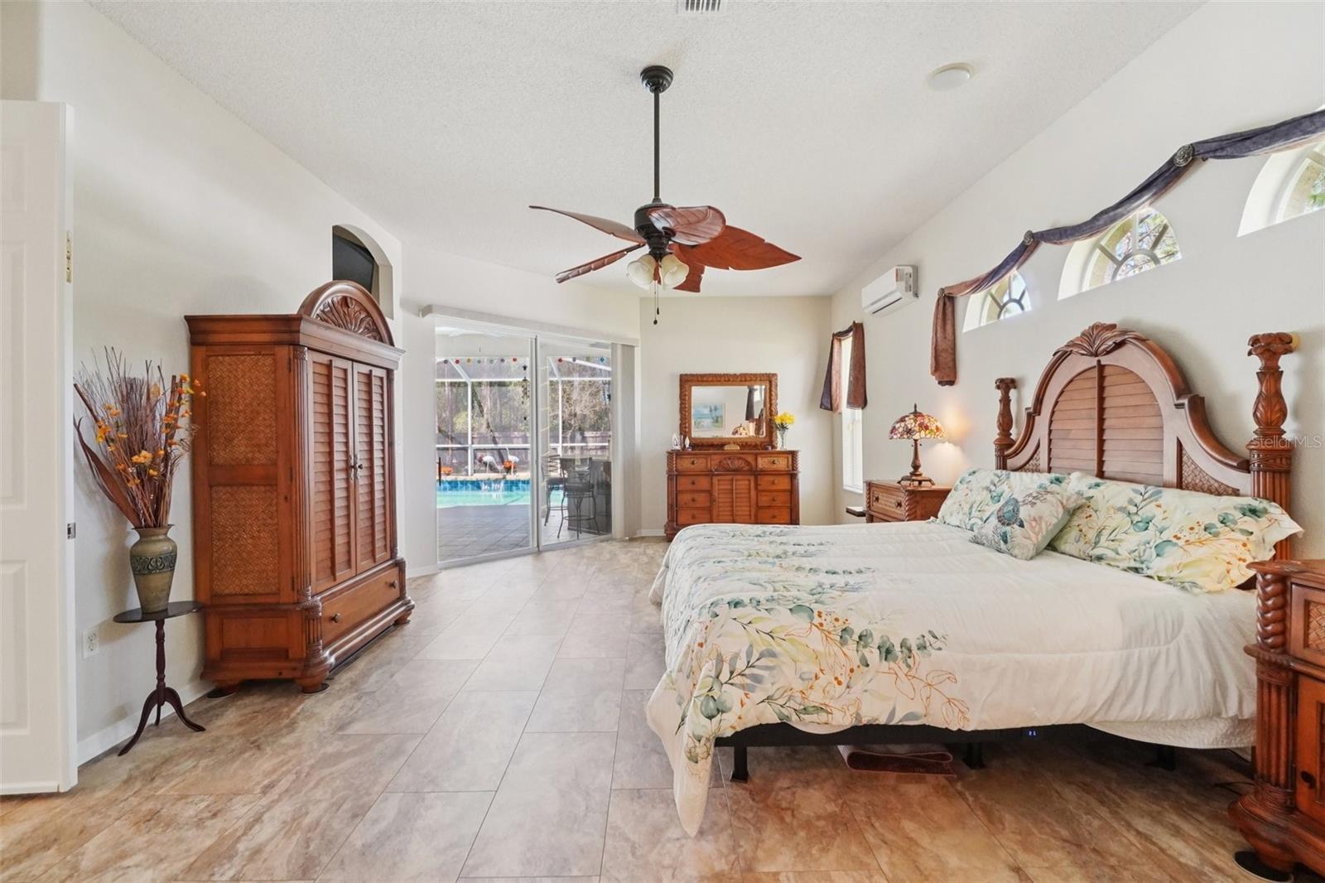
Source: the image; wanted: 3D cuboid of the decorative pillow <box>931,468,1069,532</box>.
[{"bbox_3d":[1.900,0.343,3.100,0.200,0.460,0.750,30,0,-1],"label":"decorative pillow"}]

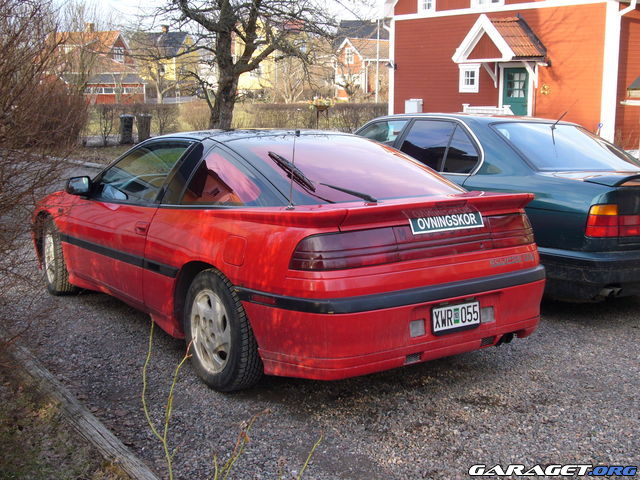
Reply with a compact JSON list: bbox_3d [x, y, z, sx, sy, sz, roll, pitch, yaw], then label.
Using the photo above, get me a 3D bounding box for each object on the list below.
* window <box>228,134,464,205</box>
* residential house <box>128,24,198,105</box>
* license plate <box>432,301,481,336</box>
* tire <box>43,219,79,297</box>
[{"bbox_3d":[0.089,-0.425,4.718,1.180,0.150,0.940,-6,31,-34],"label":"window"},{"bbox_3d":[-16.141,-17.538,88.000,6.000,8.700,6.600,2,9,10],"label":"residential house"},{"bbox_3d":[0.654,0.372,4.070,0.305,0.118,0.020,-6,5,-34],"label":"license plate"},{"bbox_3d":[-1.961,0.122,6.515,0.210,0.630,0.630,-5,10,-27],"label":"tire"}]

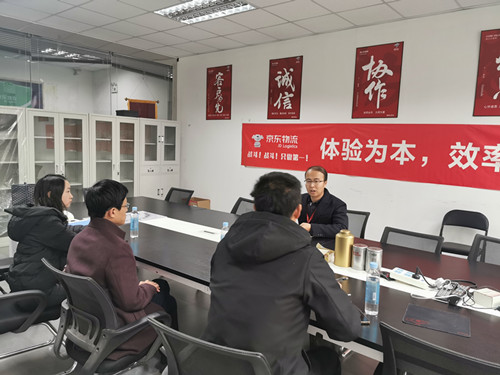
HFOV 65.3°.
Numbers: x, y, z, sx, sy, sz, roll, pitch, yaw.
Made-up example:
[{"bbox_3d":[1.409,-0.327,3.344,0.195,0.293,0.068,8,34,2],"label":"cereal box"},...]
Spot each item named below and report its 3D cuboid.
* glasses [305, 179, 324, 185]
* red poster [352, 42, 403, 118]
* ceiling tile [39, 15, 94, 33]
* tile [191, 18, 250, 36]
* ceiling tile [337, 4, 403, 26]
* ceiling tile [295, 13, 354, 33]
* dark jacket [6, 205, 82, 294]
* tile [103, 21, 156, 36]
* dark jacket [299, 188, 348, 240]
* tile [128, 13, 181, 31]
[{"bbox_3d":[0.546,-0.053,3.186,0.142,0.045,0.140,6,7,31],"label":"glasses"},{"bbox_3d":[1.591,-1.323,4.899,0.593,0.896,0.020,7,8,38],"label":"red poster"},{"bbox_3d":[-2.530,-2.262,5.412,0.527,0.015,0.606,7,8,38],"label":"ceiling tile"},{"bbox_3d":[-0.383,-2.149,5.212,0.606,0.020,0.606,8,8,39],"label":"tile"},{"bbox_3d":[1.403,-1.996,4.528,0.606,0.020,0.616,8,8,39],"label":"ceiling tile"},{"bbox_3d":[0.943,-2.083,4.971,0.606,0.015,0.629,7,8,38],"label":"ceiling tile"},{"bbox_3d":[-1.372,0.395,2.629,0.490,0.570,0.480,8,8,39],"label":"dark jacket"},{"bbox_3d":[-1.709,-2.245,5.530,0.606,0.015,0.606,7,8,38],"label":"tile"},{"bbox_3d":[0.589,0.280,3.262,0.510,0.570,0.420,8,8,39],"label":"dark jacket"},{"bbox_3d":[-1.236,-2.176,5.131,0.606,0.020,0.606,8,8,39],"label":"tile"}]

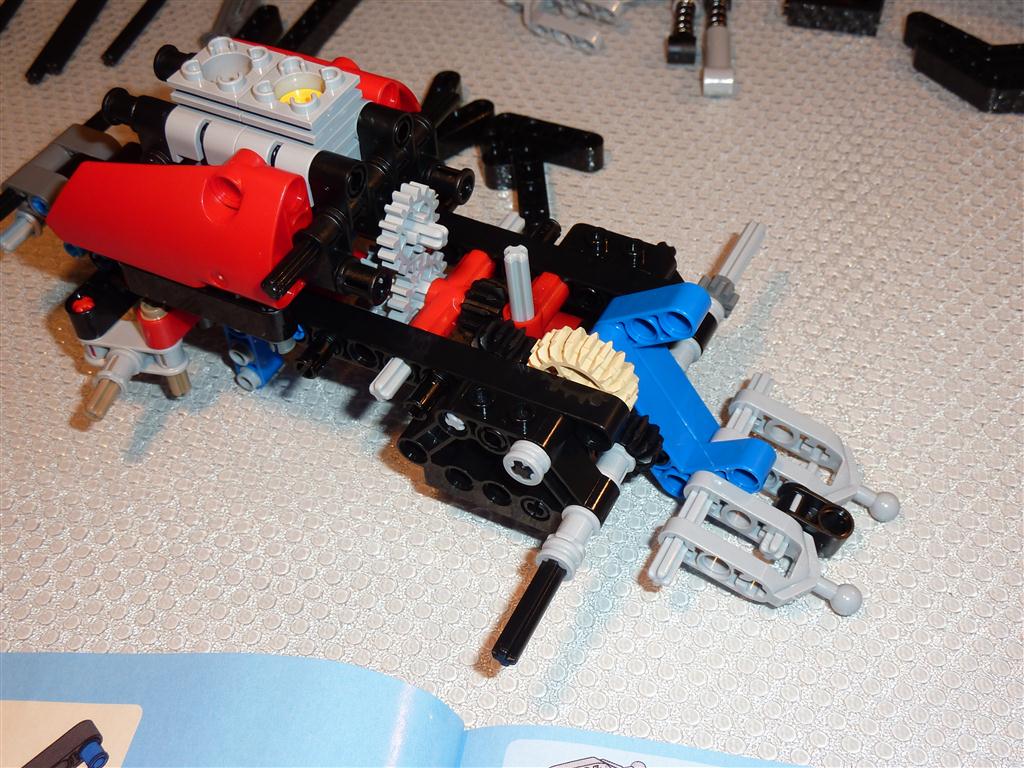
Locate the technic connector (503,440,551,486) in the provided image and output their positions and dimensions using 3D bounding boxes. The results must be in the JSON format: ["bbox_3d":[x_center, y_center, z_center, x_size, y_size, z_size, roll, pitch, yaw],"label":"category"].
[{"bbox_3d":[0.003,0.013,0.214,0.007,0.007,0.004,20,53,20],"label":"technic connector"}]

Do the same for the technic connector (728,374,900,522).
[{"bbox_3d":[0.059,0.015,0.246,0.039,0.008,0.019,31,55,6],"label":"technic connector"}]

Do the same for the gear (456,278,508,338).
[{"bbox_3d":[-0.005,-0.014,0.247,0.008,0.013,0.013,19,51,18],"label":"gear"}]

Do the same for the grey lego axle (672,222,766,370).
[{"bbox_3d":[0.046,-0.020,0.265,0.008,0.008,0.044,19,51,18],"label":"grey lego axle"}]

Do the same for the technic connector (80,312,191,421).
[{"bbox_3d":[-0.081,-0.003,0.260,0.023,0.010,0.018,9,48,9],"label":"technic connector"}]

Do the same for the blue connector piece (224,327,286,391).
[{"bbox_3d":[-0.055,-0.009,0.262,0.008,0.020,0.010,25,54,14],"label":"blue connector piece"}]

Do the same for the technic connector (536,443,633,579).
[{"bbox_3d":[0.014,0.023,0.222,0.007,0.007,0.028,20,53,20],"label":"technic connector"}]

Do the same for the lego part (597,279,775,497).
[{"bbox_3d":[0.032,0.001,0.232,0.024,0.040,0.016,-12,34,46],"label":"lego part"}]

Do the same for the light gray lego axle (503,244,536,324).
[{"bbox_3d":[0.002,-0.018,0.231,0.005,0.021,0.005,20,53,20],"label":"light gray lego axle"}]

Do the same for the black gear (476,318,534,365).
[{"bbox_3d":[-0.001,-0.006,0.232,0.014,0.014,0.008,20,53,20],"label":"black gear"}]

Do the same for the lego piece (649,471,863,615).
[{"bbox_3d":[0.045,0.033,0.226,0.038,0.008,0.020,28,53,10],"label":"lego piece"}]

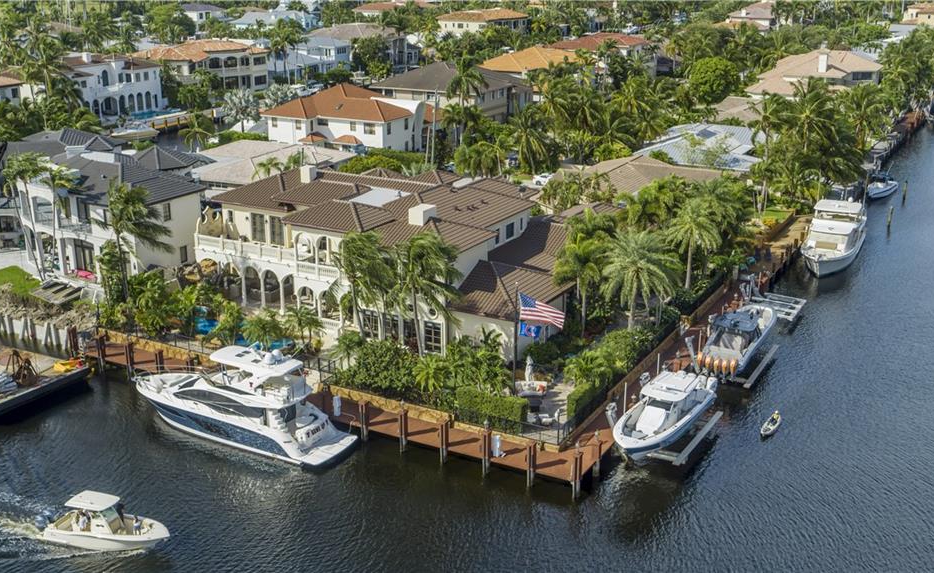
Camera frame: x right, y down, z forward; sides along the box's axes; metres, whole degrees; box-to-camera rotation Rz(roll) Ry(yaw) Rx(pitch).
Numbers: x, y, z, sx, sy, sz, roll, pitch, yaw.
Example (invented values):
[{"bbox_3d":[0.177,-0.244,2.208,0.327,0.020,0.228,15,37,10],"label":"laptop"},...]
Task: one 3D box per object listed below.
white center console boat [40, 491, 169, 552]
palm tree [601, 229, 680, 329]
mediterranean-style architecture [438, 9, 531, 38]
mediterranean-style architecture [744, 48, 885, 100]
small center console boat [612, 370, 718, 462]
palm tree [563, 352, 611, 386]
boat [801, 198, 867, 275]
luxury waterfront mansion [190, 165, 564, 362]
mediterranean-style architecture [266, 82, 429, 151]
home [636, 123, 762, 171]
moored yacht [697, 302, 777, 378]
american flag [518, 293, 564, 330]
[{"bbox_3d":[-20.557,13.458,55.559,8.400,2.700,2.600,5,21,13],"label":"white center console boat"},{"bbox_3d":[13.794,0.009,79.638,6.300,8.000,6.300,0,18,0],"label":"palm tree"},{"bbox_3d":[5.993,-118.123,437.522,26.000,10.200,34.000,10,21,28],"label":"mediterranean-style architecture"},{"bbox_3d":[66.912,-40.279,189.109,24.000,9.600,26.000,11,22,26],"label":"mediterranean-style architecture"},{"bbox_3d":[13.186,8.606,66.012,3.800,4.000,12.900,13,24,32],"label":"small center console boat"},{"bbox_3d":[8.785,6.304,70.960,3.100,2.100,3.000,0,20,0],"label":"palm tree"},{"bbox_3d":[39.283,-5.914,104.383,5.000,6.300,17.500,12,23,29],"label":"boat"},{"bbox_3d":[-4.900,-4.350,85.280,33.000,10.500,23.200,11,22,30],"label":"luxury waterfront mansion"},{"bbox_3d":[-18.744,-27.569,161.437,22.500,9.600,18.500,9,20,25],"label":"mediterranean-style architecture"},{"bbox_3d":[34.099,-18.833,136.000,18.000,5.300,24.000,11,22,26],"label":"home"},{"bbox_3d":[22.236,3.990,78.827,3.700,4.000,13.300,12,23,30],"label":"moored yacht"},{"bbox_3d":[5.044,1.684,67.099,3.100,2.480,0.500,4,20,9],"label":"american flag"}]

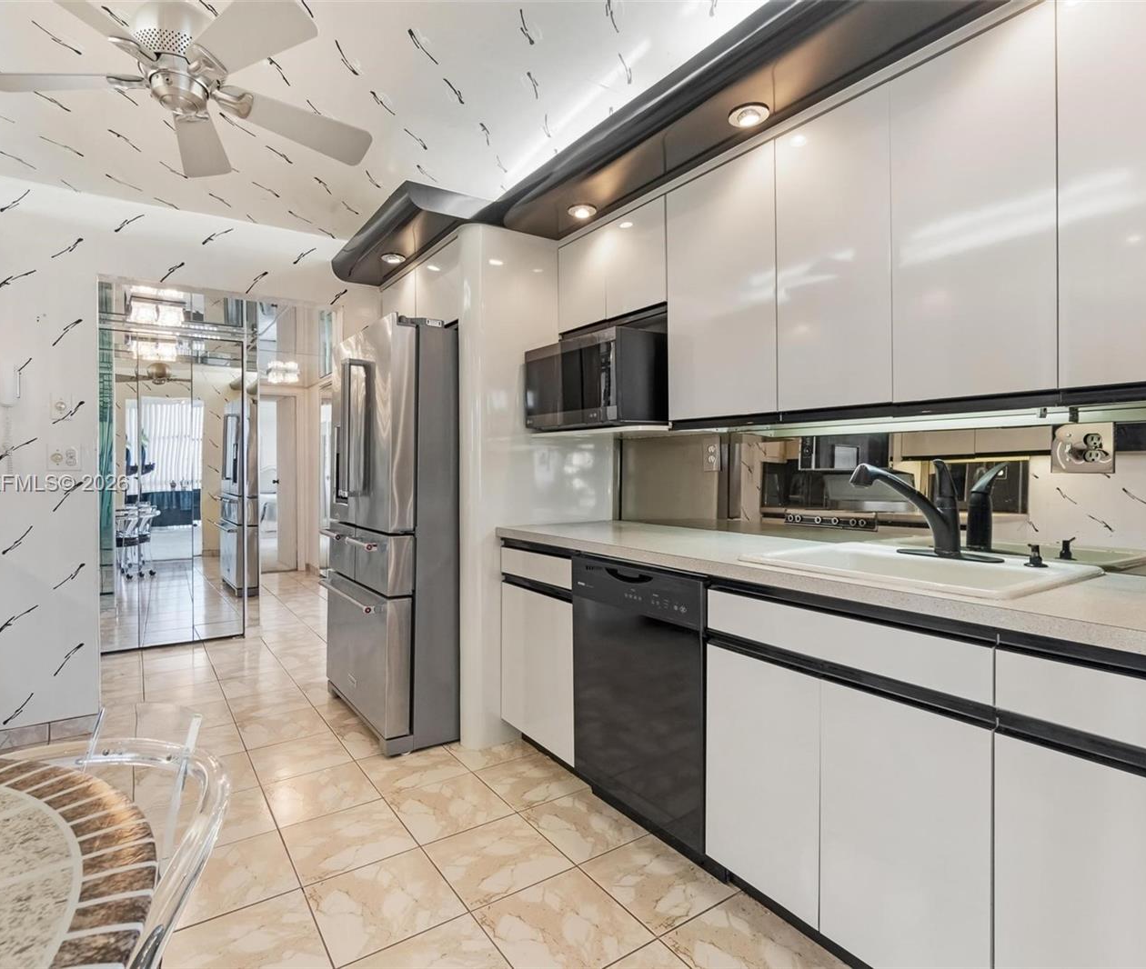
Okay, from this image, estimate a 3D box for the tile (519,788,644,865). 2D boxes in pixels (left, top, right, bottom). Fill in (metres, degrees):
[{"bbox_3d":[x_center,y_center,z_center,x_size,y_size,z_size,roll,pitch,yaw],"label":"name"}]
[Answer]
[{"bbox_3d":[0.056,1.105,1.982,0.331,0.010,0.335,-2,2,-34],"label":"tile"}]

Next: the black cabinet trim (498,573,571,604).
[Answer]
[{"bbox_3d":[-0.133,0.388,2.327,0.035,0.044,0.498,-2,2,-36],"label":"black cabinet trim"}]

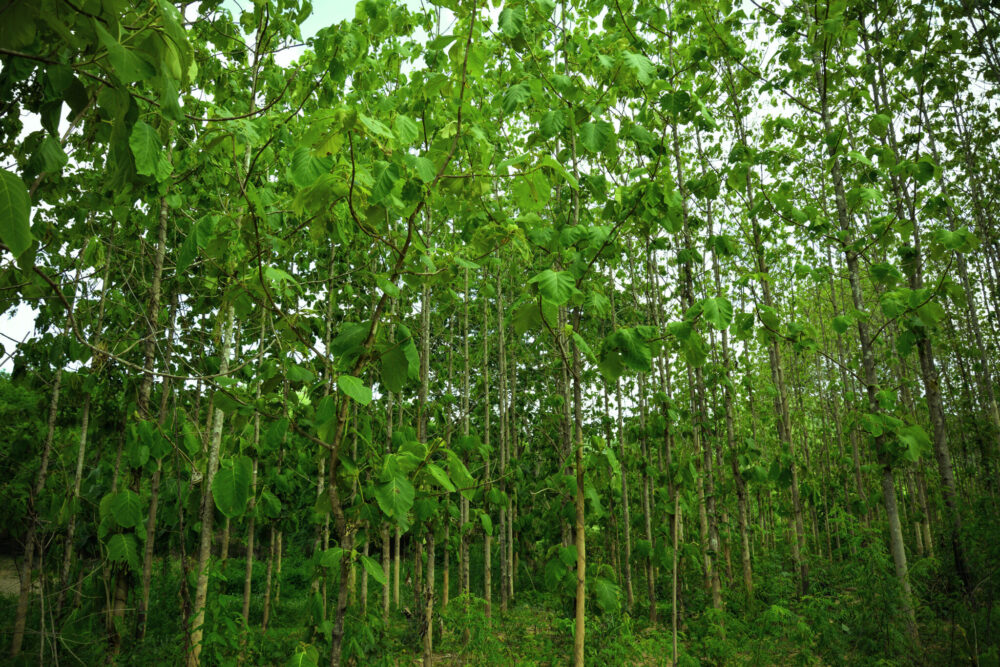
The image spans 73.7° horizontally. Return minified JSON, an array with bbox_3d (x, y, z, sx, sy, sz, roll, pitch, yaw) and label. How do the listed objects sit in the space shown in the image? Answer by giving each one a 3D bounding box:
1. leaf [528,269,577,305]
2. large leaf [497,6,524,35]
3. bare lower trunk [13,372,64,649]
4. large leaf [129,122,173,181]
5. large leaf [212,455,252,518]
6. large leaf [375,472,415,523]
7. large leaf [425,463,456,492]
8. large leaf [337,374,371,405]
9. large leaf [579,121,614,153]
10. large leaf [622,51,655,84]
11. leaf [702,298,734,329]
[{"bbox_3d":[0.425,-0.374,5.300,0.340,0.299,0.100,-5,-21,5],"label":"leaf"},{"bbox_3d":[0.121,-3.286,7.000,0.260,0.266,0.070,0,10,1],"label":"large leaf"},{"bbox_3d":[-5.066,1.877,7.321,0.120,3.056,0.115,9,-16,-33],"label":"bare lower trunk"},{"bbox_3d":[-2.149,-1.119,4.100,0.260,0.337,0.090,-7,7,-26],"label":"large leaf"},{"bbox_3d":[-1.765,1.010,4.400,0.260,0.413,0.060,0,-22,-22],"label":"large leaf"},{"bbox_3d":[-0.775,1.205,4.900,0.290,0.334,0.080,1,-34,-9],"label":"large leaf"},{"bbox_3d":[-0.437,1.058,4.900,0.080,0.295,0.170,-57,-16,26],"label":"large leaf"},{"bbox_3d":[-1.062,0.412,4.900,0.295,0.210,0.070,38,-42,9],"label":"large leaf"},{"bbox_3d":[0.897,-1.832,6.200,0.310,0.289,0.080,-6,0,10],"label":"large leaf"},{"bbox_3d":[1.330,-2.553,6.400,0.270,0.341,0.080,-26,-6,20],"label":"large leaf"},{"bbox_3d":[1.883,-0.174,5.800,0.270,0.298,0.070,-5,-20,18],"label":"leaf"}]

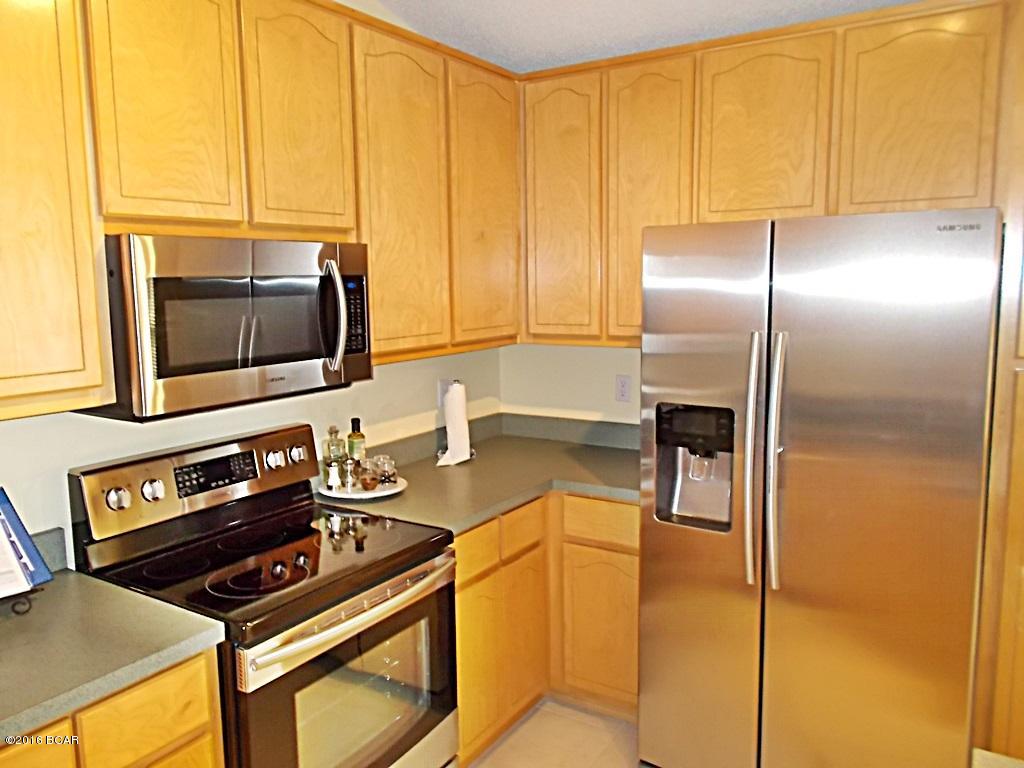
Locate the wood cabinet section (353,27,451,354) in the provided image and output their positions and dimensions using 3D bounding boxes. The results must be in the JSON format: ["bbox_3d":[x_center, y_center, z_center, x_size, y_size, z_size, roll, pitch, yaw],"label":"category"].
[{"bbox_3d":[-0.458,-0.582,2.471,0.342,0.943,0.405,4,9,33],"label":"wood cabinet section"}]

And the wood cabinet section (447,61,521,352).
[{"bbox_3d":[-0.233,-0.678,3.042,0.317,1.025,0.469,4,9,32],"label":"wood cabinet section"}]

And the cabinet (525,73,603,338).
[{"bbox_3d":[0.288,-0.703,3.178,0.355,1.025,0.317,4,9,32],"label":"cabinet"}]

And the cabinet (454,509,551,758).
[{"bbox_3d":[-0.284,0.837,2.806,0.629,0.855,0.674,4,9,32],"label":"cabinet"}]

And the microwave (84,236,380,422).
[{"bbox_3d":[-0.784,-0.176,2.114,0.418,0.418,0.750,4,9,32],"label":"microwave"}]

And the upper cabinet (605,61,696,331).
[{"bbox_3d":[0.593,-0.683,2.987,0.351,1.025,0.317,4,9,32],"label":"upper cabinet"}]

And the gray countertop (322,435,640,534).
[{"bbox_3d":[0.043,0.368,2.902,1.050,0.040,1.292,4,9,32],"label":"gray countertop"}]

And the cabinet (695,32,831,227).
[{"bbox_3d":[0.933,-0.868,2.746,0.453,0.606,0.317,4,9,32],"label":"cabinet"}]

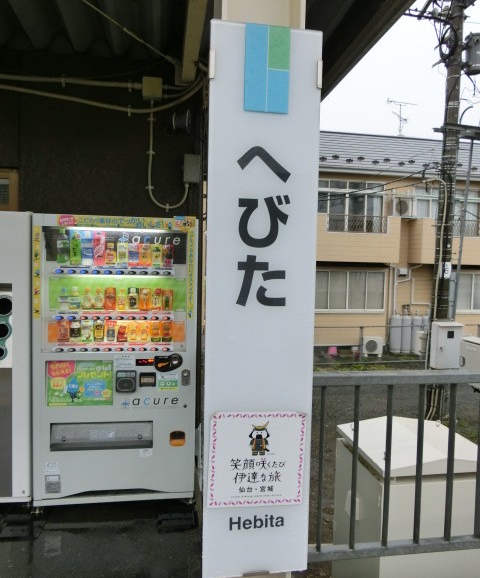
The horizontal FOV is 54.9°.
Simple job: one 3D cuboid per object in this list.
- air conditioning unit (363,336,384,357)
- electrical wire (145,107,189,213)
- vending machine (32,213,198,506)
[{"bbox_3d":[4.064,1.781,14.338,0.680,0.600,0.280,1,3,-10],"label":"air conditioning unit"},{"bbox_3d":[-0.562,-1.023,3.615,0.340,0.840,0.040,1,3,-8],"label":"electrical wire"},{"bbox_3d":[-0.817,0.449,3.232,0.989,1.829,0.720,1,3,-8],"label":"vending machine"}]

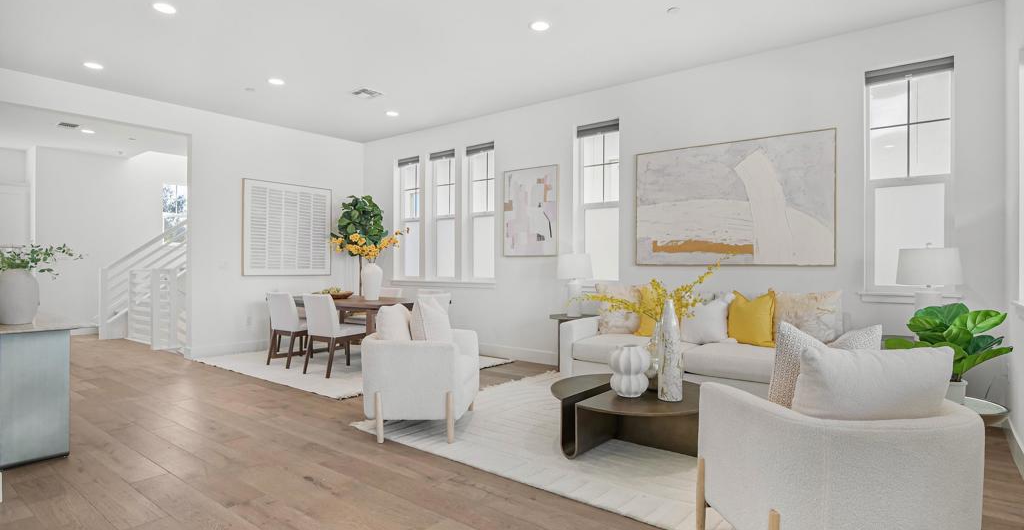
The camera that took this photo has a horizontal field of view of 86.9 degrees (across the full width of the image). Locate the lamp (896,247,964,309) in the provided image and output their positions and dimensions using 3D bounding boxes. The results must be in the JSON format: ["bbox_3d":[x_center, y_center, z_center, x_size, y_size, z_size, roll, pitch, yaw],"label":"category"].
[{"bbox_3d":[2.976,0.200,3.857,0.375,0.690,0.375,0,0,38],"label":"lamp"}]

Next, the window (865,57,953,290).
[{"bbox_3d":[3.096,-0.677,4.228,0.560,1.740,0.120,0,0,38],"label":"window"}]

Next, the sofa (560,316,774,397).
[{"bbox_3d":[1.644,0.785,4.645,2.330,0.770,0.950,0,0,39],"label":"sofa"}]

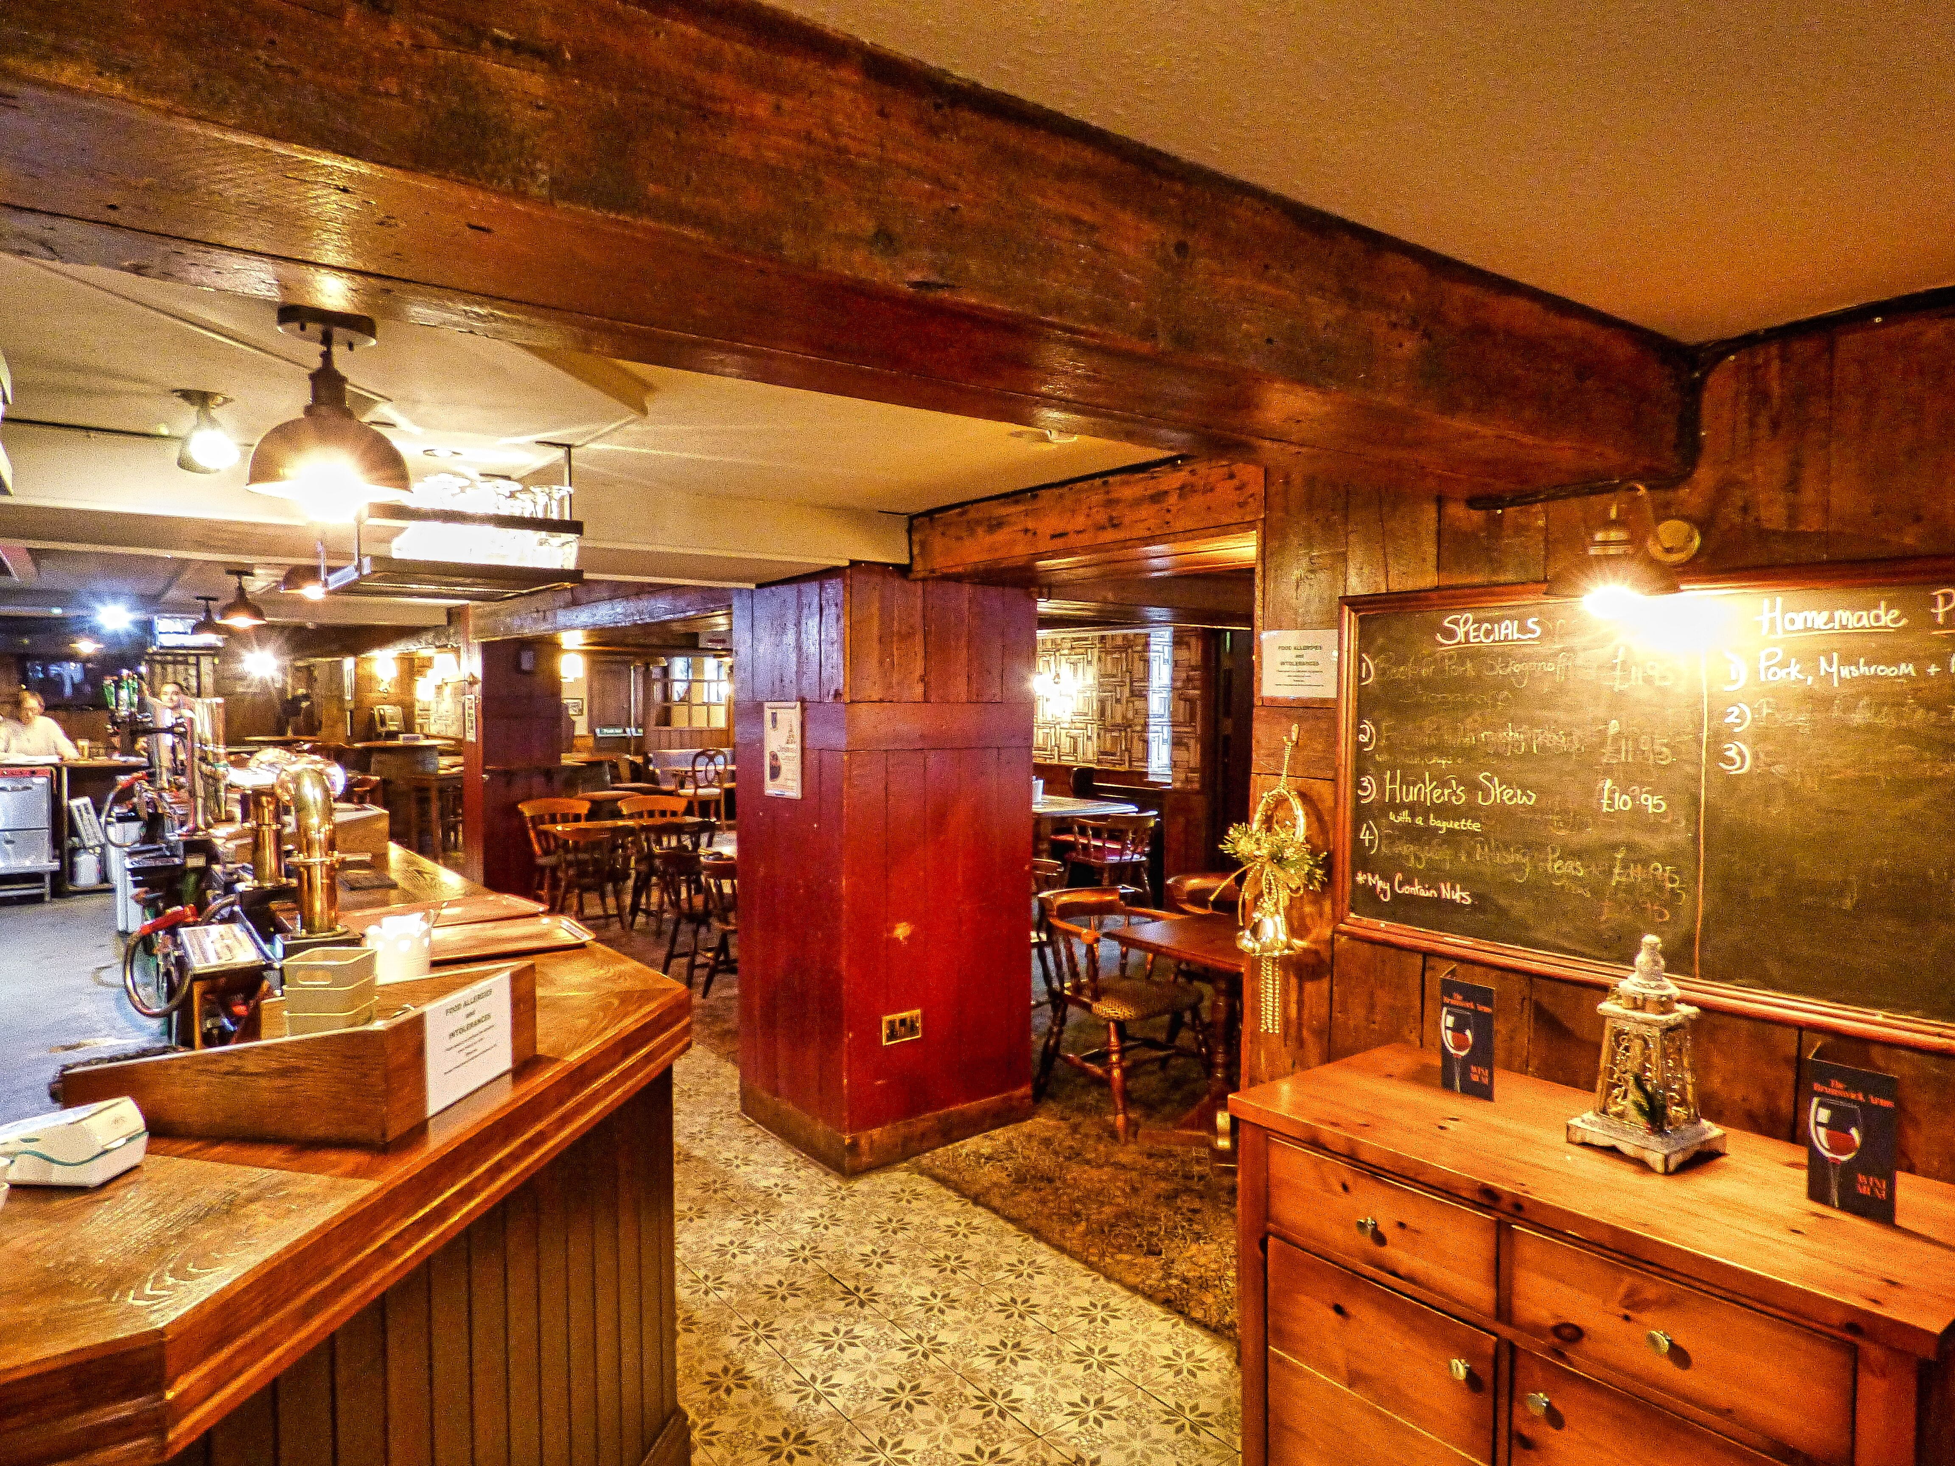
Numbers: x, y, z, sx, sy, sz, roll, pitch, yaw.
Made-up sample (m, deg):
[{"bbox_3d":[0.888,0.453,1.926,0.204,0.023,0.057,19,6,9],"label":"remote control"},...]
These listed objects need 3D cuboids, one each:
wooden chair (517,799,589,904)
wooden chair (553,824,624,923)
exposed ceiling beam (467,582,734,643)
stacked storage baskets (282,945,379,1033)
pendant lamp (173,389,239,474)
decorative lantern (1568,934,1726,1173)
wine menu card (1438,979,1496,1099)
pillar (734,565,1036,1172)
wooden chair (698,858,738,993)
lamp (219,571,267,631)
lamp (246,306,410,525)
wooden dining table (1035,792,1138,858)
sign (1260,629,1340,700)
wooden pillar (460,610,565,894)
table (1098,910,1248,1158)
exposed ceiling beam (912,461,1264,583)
[{"bbox_3d":[-2.887,0.918,7.778,0.440,0.890,0.460,-1,2,-39],"label":"wooden chair"},{"bbox_3d":[-2.697,0.983,7.827,0.430,0.760,0.440,-1,2,-38],"label":"wooden chair"},{"bbox_3d":[-2.023,-0.714,6.339,0.340,0.225,4.758,-1,2,-38],"label":"exposed ceiling beam"},{"bbox_3d":[-1.040,0.430,1.823,0.108,0.140,0.105,0,2,-5],"label":"stacked storage baskets"},{"bbox_3d":[-1.470,-0.577,2.150,0.110,0.165,0.110,1,2,37],"label":"pendant lamp"},{"bbox_3d":[1.108,0.512,1.871,0.158,0.354,0.158,-1,2,-31],"label":"decorative lantern"},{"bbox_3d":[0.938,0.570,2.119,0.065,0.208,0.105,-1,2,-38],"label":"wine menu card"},{"bbox_3d":[-0.339,0.441,4.196,0.806,1.972,0.752,-1,2,-38],"label":"pillar"},{"bbox_3d":[-1.200,0.990,6.120,0.520,0.760,0.540,0,2,7],"label":"wooden chair"},{"bbox_3d":[-3.483,-0.640,5.350,0.205,0.260,0.205,0,2,0],"label":"lamp"},{"bbox_3d":[-0.947,-0.476,1.650,0.210,0.275,0.210,0,2,0],"label":"lamp"},{"bbox_3d":[0.483,0.947,8.830,0.850,0.750,1.350,-1,2,-39],"label":"wooden dining table"},{"bbox_3d":[0.738,-0.158,2.593,0.008,0.152,0.210,-1,2,-38],"label":"sign"},{"bbox_3d":[-3.459,0.248,8.390,0.560,2.200,0.520,-1,2,-39],"label":"wooden pillar"},{"bbox_3d":[0.884,1.082,3.962,0.620,0.750,0.680,-1,2,-39],"label":"table"},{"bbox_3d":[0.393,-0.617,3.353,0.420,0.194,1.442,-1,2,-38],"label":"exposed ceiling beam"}]

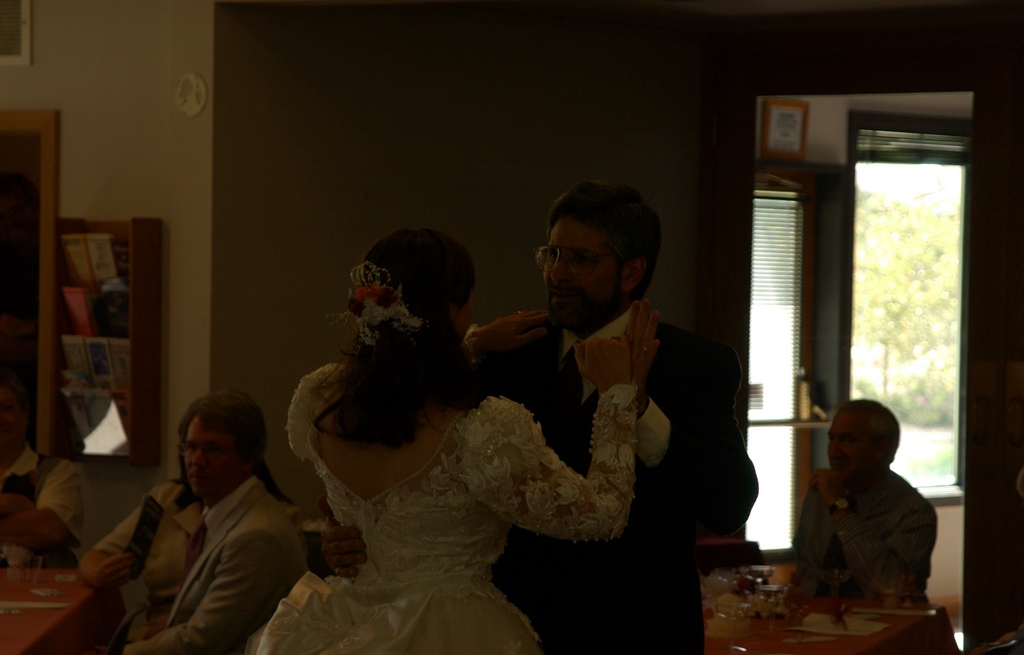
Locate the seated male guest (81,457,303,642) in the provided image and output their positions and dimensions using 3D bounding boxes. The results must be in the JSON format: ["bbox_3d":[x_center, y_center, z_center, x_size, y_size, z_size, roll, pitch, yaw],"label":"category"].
[{"bbox_3d":[-0.830,0.851,9.900,0.580,1.270,0.750,1,1,21],"label":"seated male guest"}]

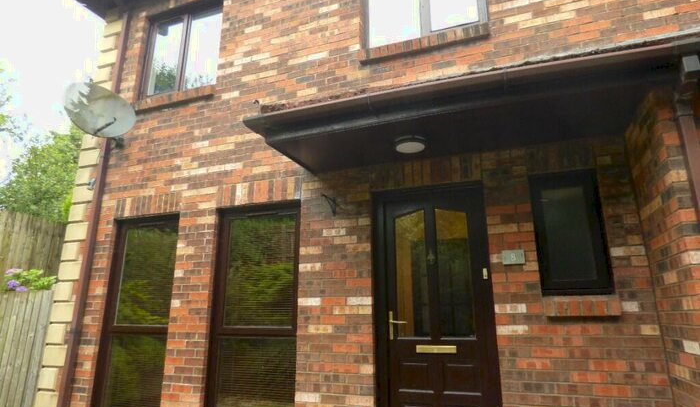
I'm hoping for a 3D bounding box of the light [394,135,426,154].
[{"bbox_3d":[0.453,-0.430,3.020,0.235,0.065,0.235,0,-14,0],"label":"light"}]

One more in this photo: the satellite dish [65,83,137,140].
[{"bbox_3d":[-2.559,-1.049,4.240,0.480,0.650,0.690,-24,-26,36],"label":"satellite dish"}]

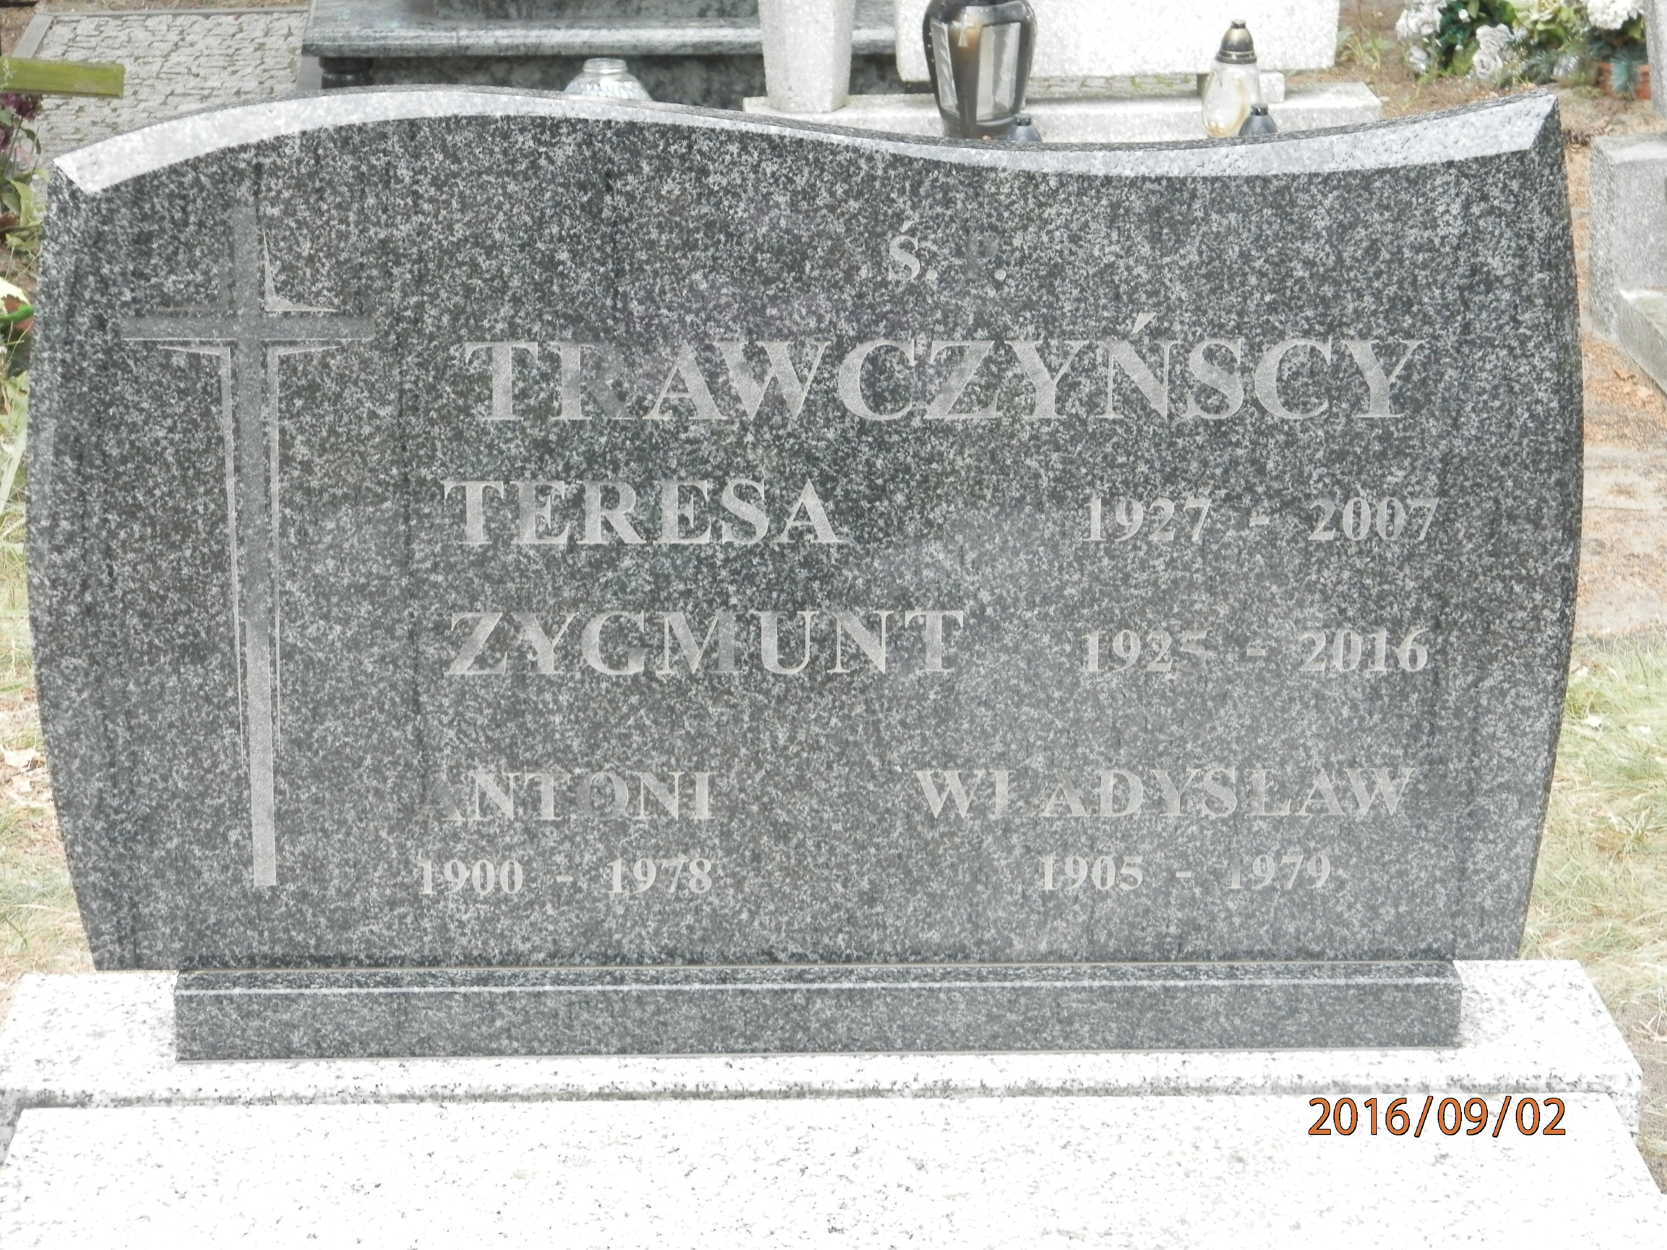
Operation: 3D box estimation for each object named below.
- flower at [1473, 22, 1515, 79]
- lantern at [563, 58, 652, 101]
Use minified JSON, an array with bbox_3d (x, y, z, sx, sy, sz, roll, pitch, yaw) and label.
[{"bbox_3d":[1.237,-1.076,7.400,0.081,0.100,0.075,4,18,11],"label":"flower"},{"bbox_3d":[-0.335,-0.737,5.830,0.145,0.190,0.145,0,18,0],"label":"lantern"}]

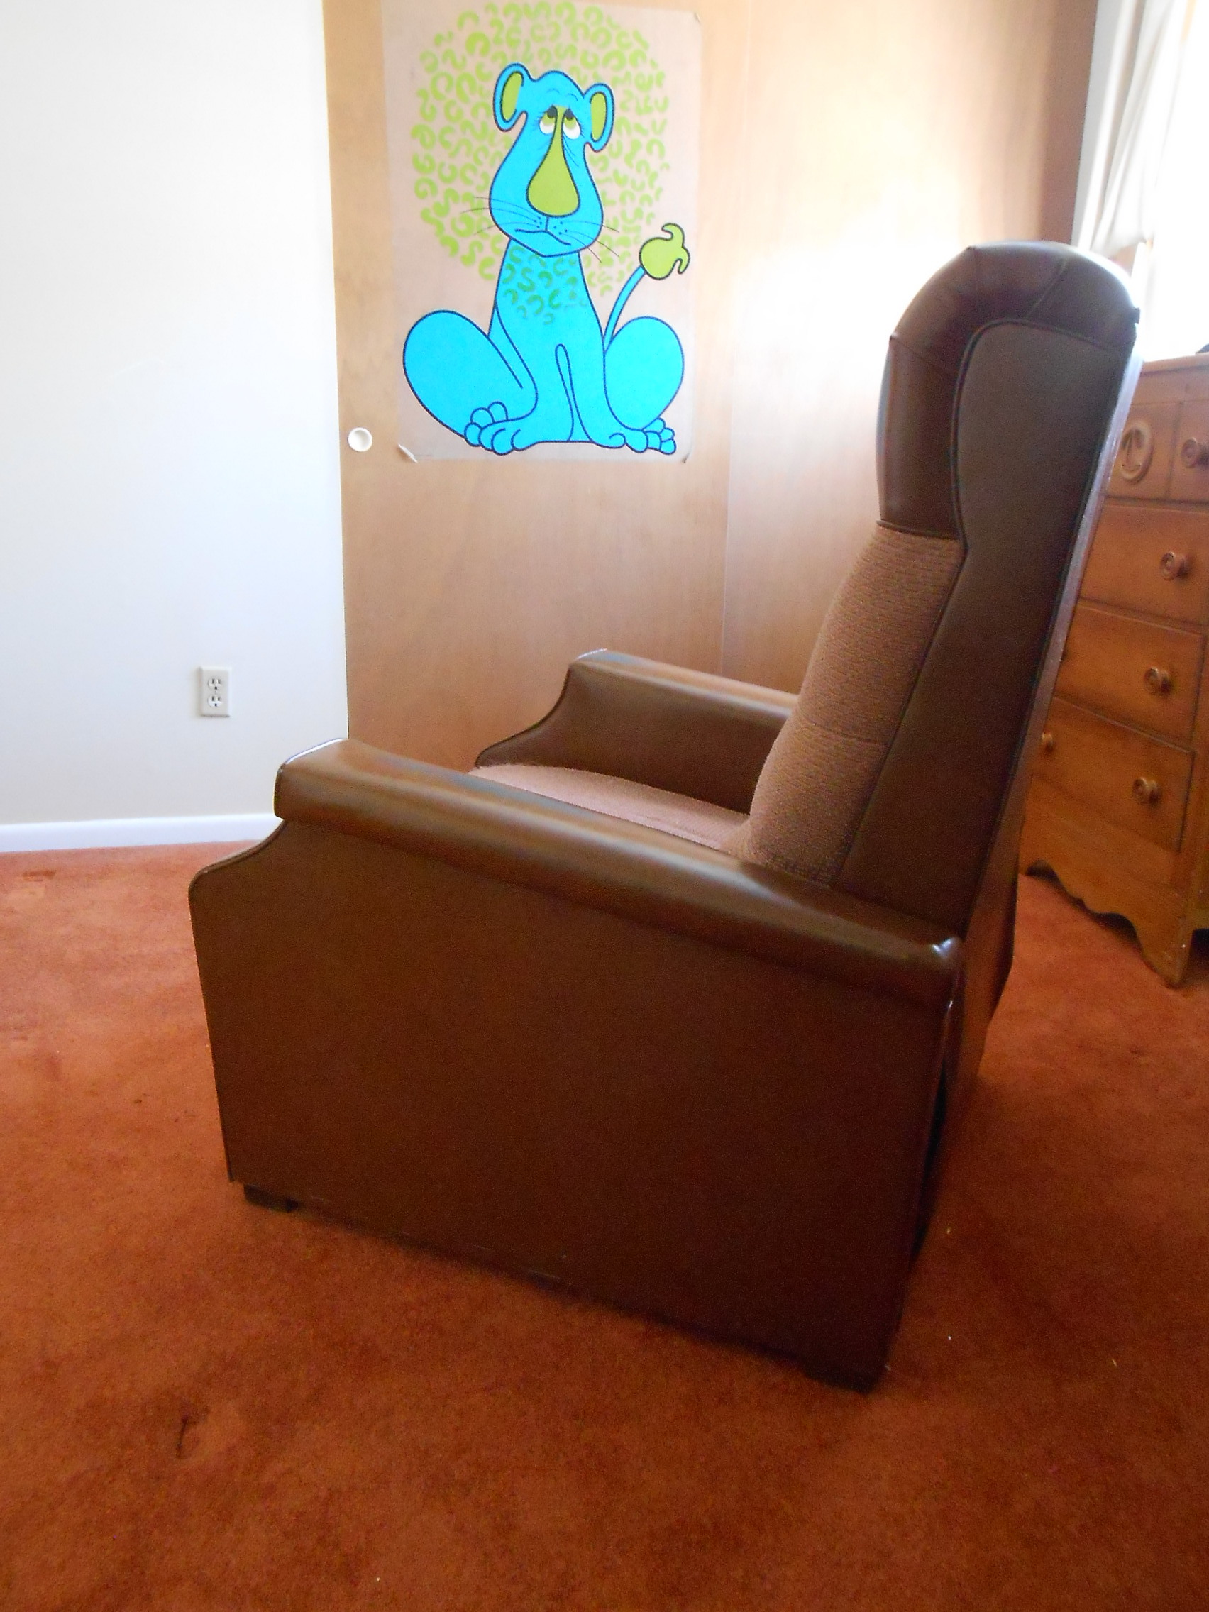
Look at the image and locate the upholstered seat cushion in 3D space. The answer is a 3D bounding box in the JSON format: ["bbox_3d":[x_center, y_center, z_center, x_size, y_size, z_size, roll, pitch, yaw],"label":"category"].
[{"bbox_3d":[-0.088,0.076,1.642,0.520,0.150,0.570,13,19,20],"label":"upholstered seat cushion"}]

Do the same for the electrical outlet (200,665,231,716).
[{"bbox_3d":[-0.867,-0.252,2.697,0.070,0.114,0.009,-3,16,-13],"label":"electrical outlet"}]

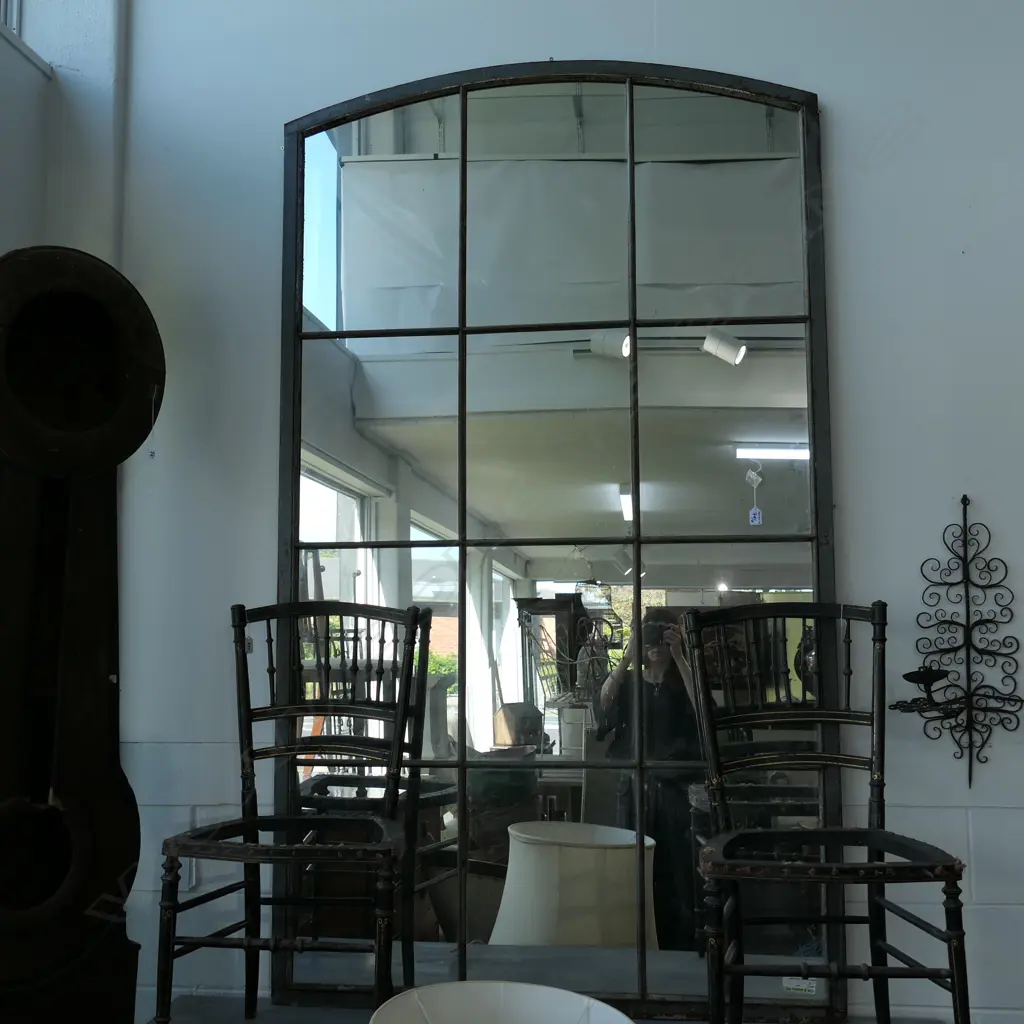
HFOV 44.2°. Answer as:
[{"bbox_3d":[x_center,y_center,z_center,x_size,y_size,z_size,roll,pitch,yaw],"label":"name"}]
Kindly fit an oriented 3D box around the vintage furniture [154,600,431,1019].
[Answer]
[{"bbox_3d":[-0.410,0.603,2.469,0.420,0.856,0.465,-1,-6,4],"label":"vintage furniture"}]

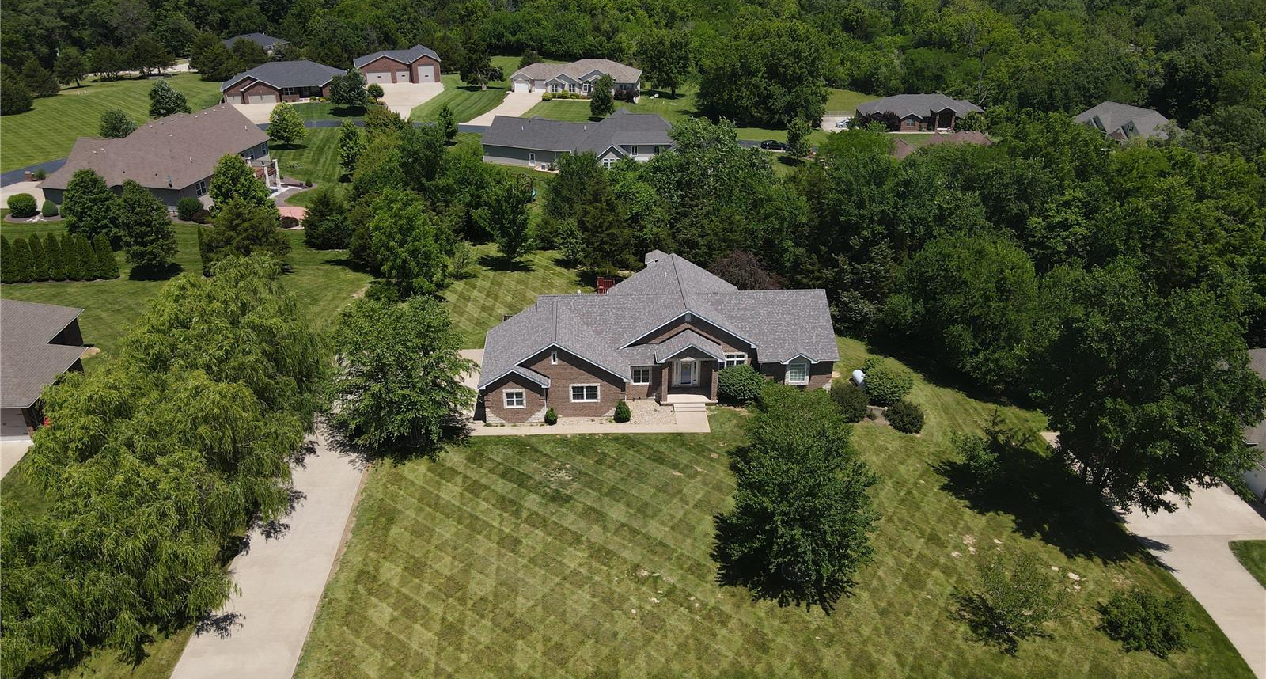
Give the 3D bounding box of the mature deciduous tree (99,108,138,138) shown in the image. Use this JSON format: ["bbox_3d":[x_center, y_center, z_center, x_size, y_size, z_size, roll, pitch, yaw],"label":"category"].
[{"bbox_3d":[-77.631,-32.068,132.287,5.811,5.900,5.695,0,27,0],"label":"mature deciduous tree"}]

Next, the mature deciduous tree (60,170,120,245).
[{"bbox_3d":[-56.661,-13.456,92.184,6.024,9.130,5.904,0,27,0],"label":"mature deciduous tree"}]

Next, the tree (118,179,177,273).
[{"bbox_3d":[-53.100,-12.500,96.450,5.400,10.500,5.400,0,27,0],"label":"tree"}]

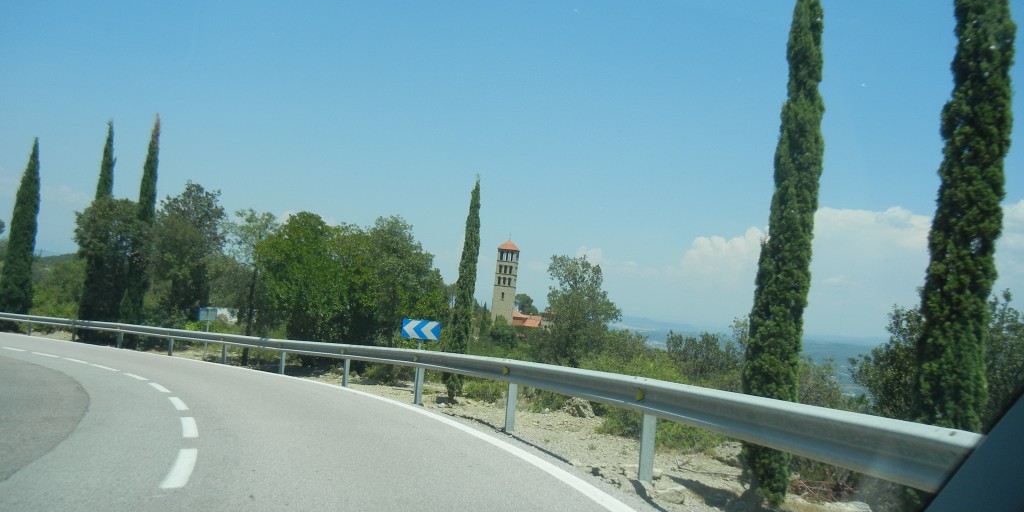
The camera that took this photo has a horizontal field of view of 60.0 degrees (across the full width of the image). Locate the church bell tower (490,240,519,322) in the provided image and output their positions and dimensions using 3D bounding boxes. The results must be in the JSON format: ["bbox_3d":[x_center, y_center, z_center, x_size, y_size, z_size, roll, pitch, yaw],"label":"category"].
[{"bbox_3d":[-1.817,7.146,215.000,4.800,22.000,4.800,5,-2,9],"label":"church bell tower"}]

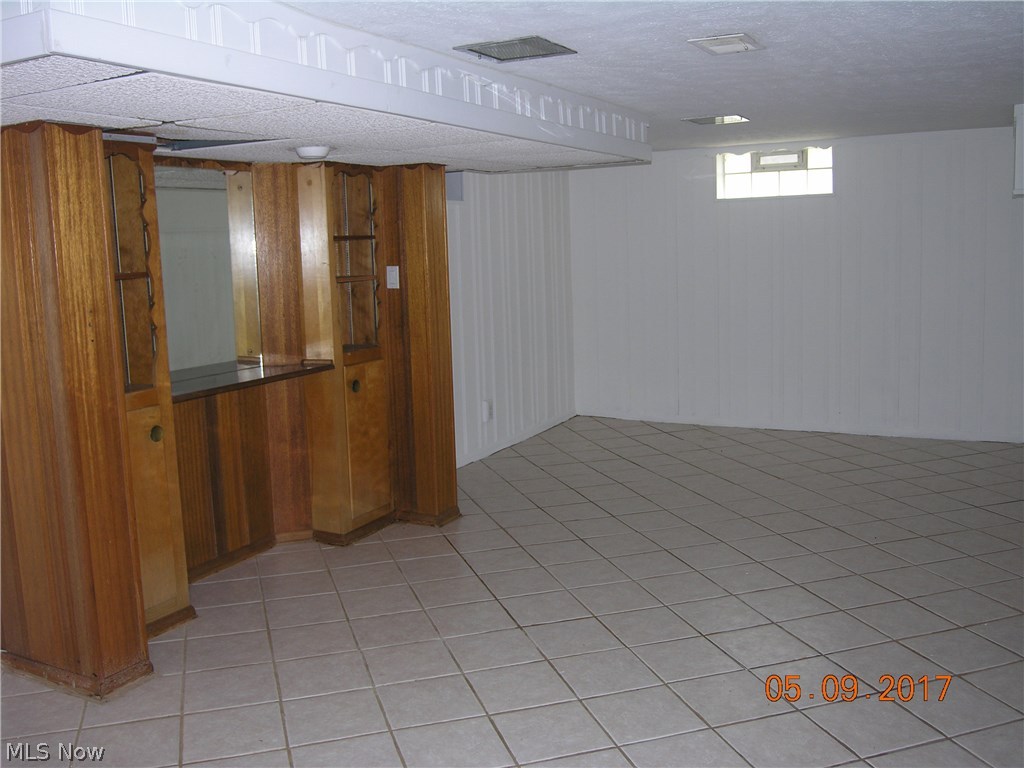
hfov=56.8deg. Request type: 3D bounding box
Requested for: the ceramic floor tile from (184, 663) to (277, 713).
[{"bbox_3d":[-0.947,1.030,3.195,0.303,0.010,0.303,-4,9,-17],"label":"ceramic floor tile"}]

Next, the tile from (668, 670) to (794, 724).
[{"bbox_3d":[0.708,1.015,3.058,0.303,0.010,0.303,-4,9,-17],"label":"tile"}]

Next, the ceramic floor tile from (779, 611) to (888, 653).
[{"bbox_3d":[1.209,0.937,3.560,0.302,0.010,0.302,-4,9,-17],"label":"ceramic floor tile"}]

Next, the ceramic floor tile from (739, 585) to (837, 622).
[{"bbox_3d":[1.115,0.893,3.842,0.304,0.010,0.304,-4,9,-17],"label":"ceramic floor tile"}]

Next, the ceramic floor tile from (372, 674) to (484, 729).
[{"bbox_3d":[-0.269,1.030,3.064,0.302,0.010,0.302,-4,9,-17],"label":"ceramic floor tile"}]

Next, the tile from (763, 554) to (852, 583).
[{"bbox_3d":[1.326,0.832,4.238,0.302,0.010,0.302,-4,9,-17],"label":"tile"}]

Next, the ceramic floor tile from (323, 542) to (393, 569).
[{"bbox_3d":[-0.743,0.830,4.562,0.304,0.010,0.304,-4,9,-17],"label":"ceramic floor tile"}]

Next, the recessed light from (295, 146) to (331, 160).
[{"bbox_3d":[-0.809,-0.933,3.833,0.145,0.045,0.145,-1,9,0],"label":"recessed light"}]

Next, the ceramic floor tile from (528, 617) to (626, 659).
[{"bbox_3d":[0.228,0.952,3.538,0.302,0.010,0.302,-4,9,-17],"label":"ceramic floor tile"}]

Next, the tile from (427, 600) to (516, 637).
[{"bbox_3d":[-0.165,0.930,3.738,0.302,0.010,0.302,-4,9,-17],"label":"tile"}]

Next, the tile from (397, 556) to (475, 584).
[{"bbox_3d":[-0.351,0.850,4.354,0.302,0.010,0.302,-4,9,-17],"label":"tile"}]

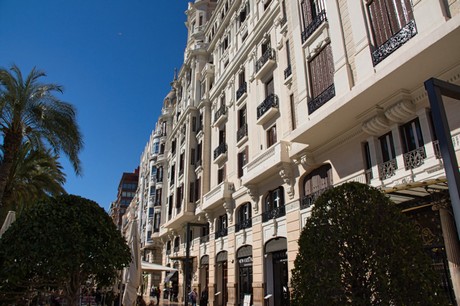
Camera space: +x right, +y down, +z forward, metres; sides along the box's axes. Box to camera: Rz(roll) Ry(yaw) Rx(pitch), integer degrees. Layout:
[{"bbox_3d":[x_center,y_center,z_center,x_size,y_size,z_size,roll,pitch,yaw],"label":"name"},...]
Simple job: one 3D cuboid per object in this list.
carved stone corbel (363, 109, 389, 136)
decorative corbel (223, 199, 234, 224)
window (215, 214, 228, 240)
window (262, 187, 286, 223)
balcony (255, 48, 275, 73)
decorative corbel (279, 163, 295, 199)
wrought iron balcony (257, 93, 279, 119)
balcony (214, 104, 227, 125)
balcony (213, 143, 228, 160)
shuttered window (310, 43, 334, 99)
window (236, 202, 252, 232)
[{"bbox_3d":[5.870,-1.223,13.798,0.689,0.795,0.774,9,-24,-21],"label":"carved stone corbel"},{"bbox_3d":[-0.159,4.468,26.629,0.721,2.014,0.636,9,-24,-21],"label":"decorative corbel"},{"bbox_3d":[-0.640,6.181,28.819,0.280,1.806,2.646,9,-23,-21],"label":"window"},{"bbox_3d":[2.700,3.225,21.381,0.280,1.806,2.646,9,-23,-21],"label":"window"},{"bbox_3d":[2.516,-6.389,24.515,0.551,1.060,2.014,9,-24,-21],"label":"balcony"},{"bbox_3d":[3.227,1.604,19.605,0.560,2.100,0.420,9,-23,-21],"label":"decorative corbel"},{"bbox_3d":[2.526,-2.983,23.113,0.551,1.007,2.067,9,-24,-21],"label":"wrought iron balcony"},{"bbox_3d":[-0.783,-3.506,31.651,0.551,1.060,2.120,9,-24,-21],"label":"balcony"},{"bbox_3d":[-0.772,-0.075,30.239,0.551,0.954,2.067,9,-24,-21],"label":"balcony"},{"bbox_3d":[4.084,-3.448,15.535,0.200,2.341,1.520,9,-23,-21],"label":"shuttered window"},{"bbox_3d":[1.026,4.707,25.109,0.280,1.806,2.646,9,-23,-21],"label":"window"}]

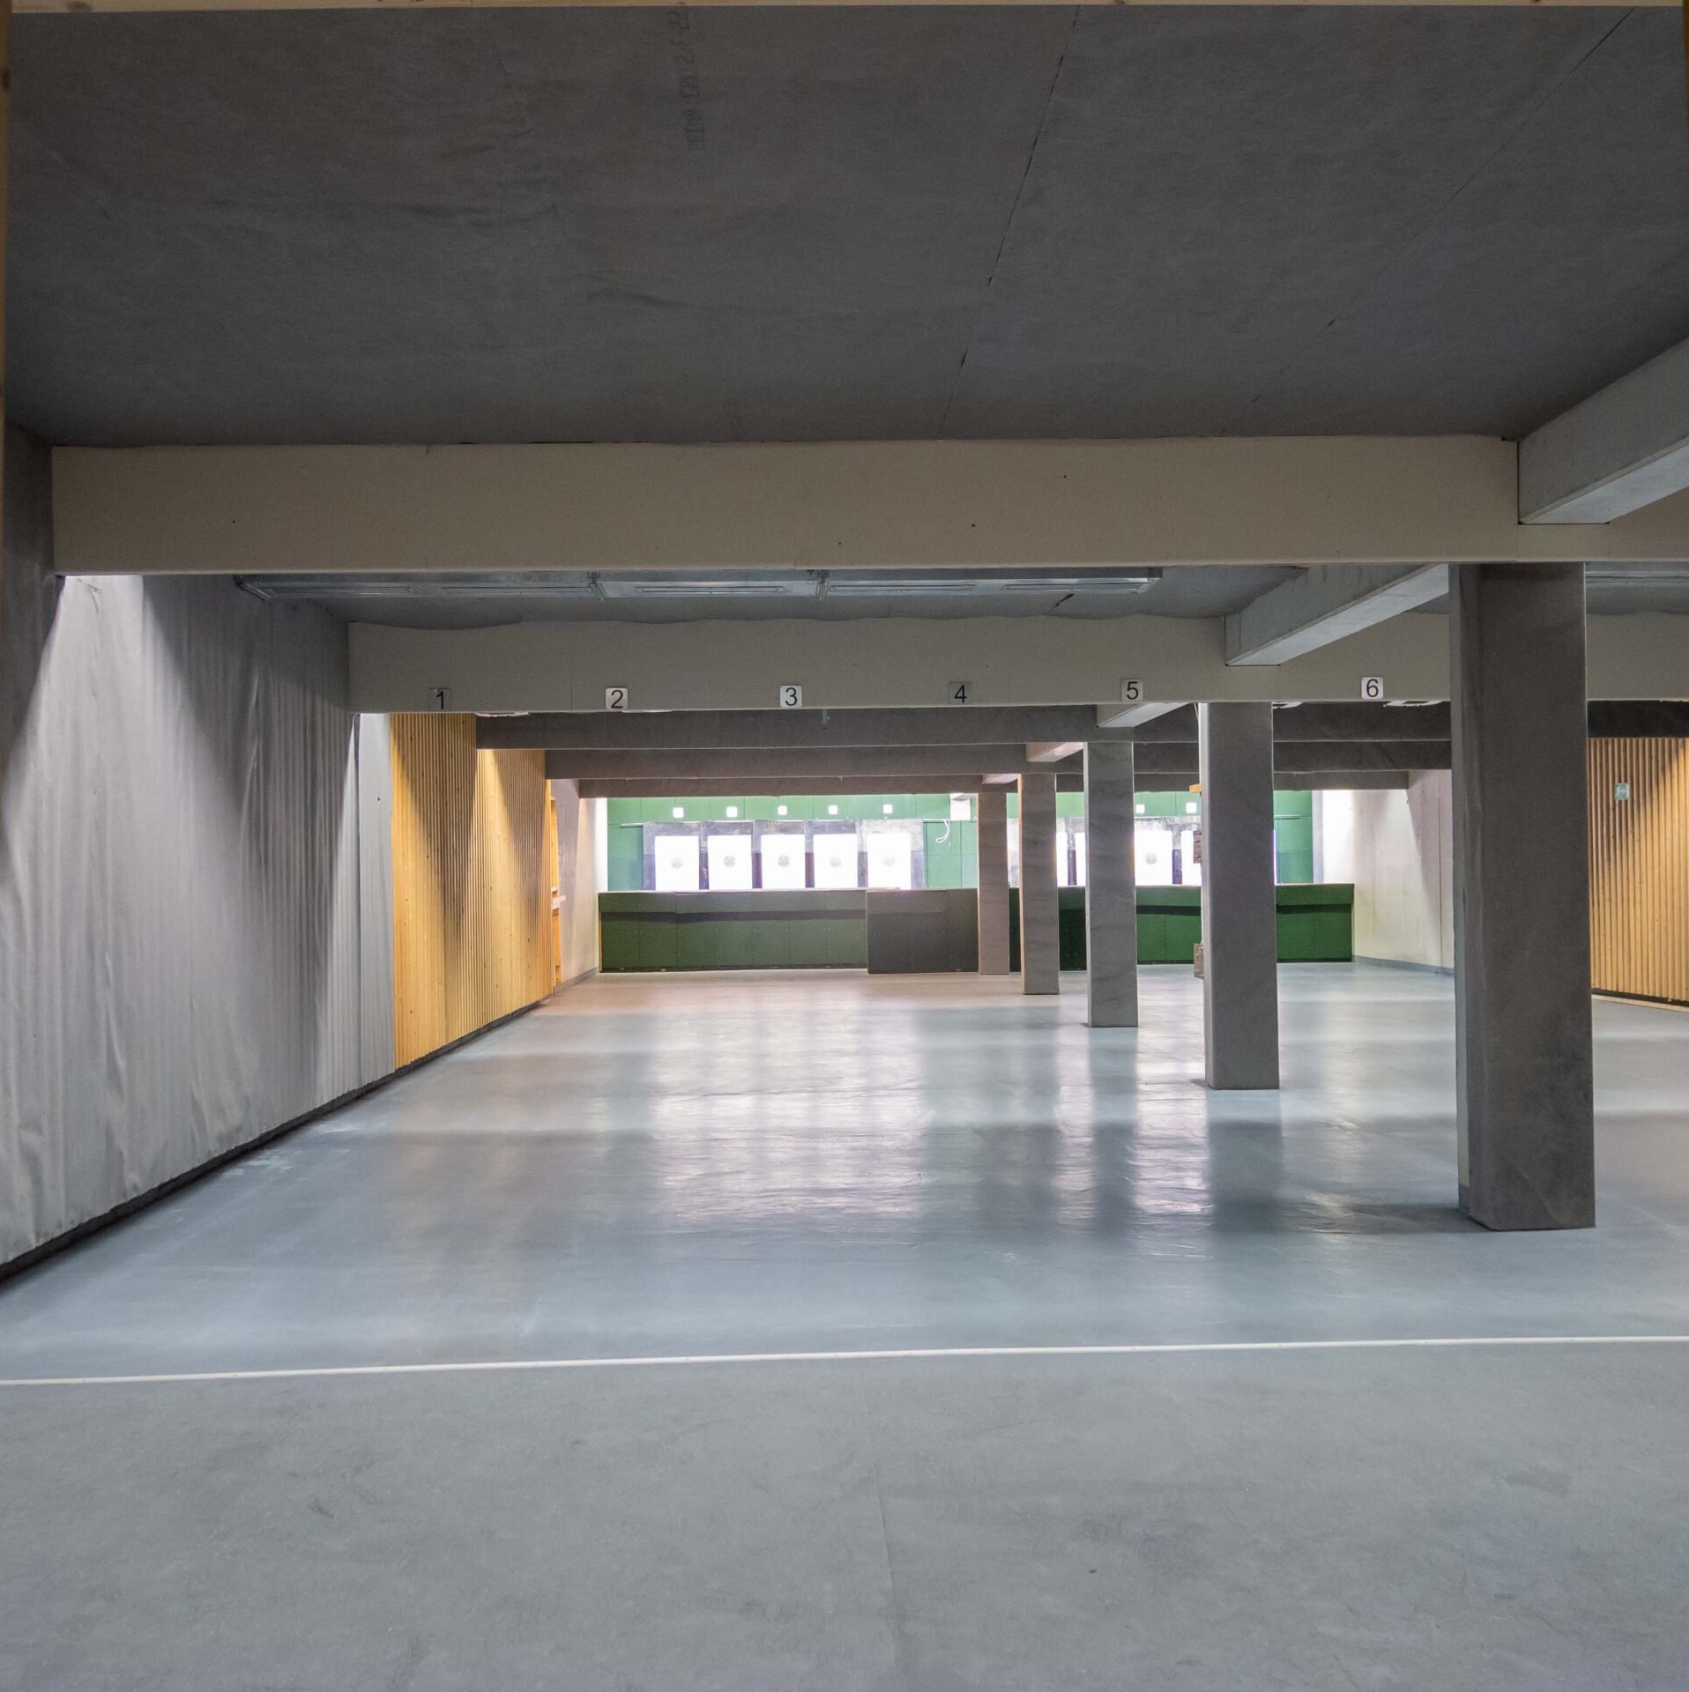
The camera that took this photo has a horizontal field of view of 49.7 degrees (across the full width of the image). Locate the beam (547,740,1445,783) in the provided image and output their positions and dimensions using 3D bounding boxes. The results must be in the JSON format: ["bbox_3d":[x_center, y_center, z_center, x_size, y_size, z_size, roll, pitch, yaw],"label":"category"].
[{"bbox_3d":[1.954,-0.974,19.363,10.152,0.457,0.300,-1,-1,-2],"label":"beam"}]

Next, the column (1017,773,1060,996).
[{"bbox_3d":[2.061,0.404,19.360,0.374,2.328,0.335,-1,-1,-2],"label":"column"}]

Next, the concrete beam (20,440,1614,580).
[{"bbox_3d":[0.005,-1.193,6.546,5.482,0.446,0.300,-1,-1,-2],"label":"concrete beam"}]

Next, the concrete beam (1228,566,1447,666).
[{"bbox_3d":[2.473,-1.248,8.727,0.323,0.300,3.994,-1,-1,-2],"label":"concrete beam"}]

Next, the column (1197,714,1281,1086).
[{"bbox_3d":[2.341,0.286,10.862,0.374,2.275,0.335,-1,-1,-2],"label":"column"}]

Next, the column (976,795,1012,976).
[{"bbox_3d":[1.924,0.480,23.609,0.374,2.322,0.335,-1,-1,-2],"label":"column"}]

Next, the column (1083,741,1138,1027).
[{"bbox_3d":[2.195,0.324,15.112,0.374,2.345,0.335,-1,-1,-2],"label":"column"}]

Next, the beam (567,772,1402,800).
[{"bbox_3d":[1.891,-0.893,23.614,10.672,0.453,0.300,-1,-1,-2],"label":"beam"}]

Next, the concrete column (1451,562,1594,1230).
[{"bbox_3d":[2.443,0.170,6.613,0.374,2.363,0.335,-1,-1,-2],"label":"concrete column"}]

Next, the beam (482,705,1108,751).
[{"bbox_3d":[-0.407,-1.026,15.039,5.151,0.450,0.300,-1,-1,-2],"label":"beam"}]

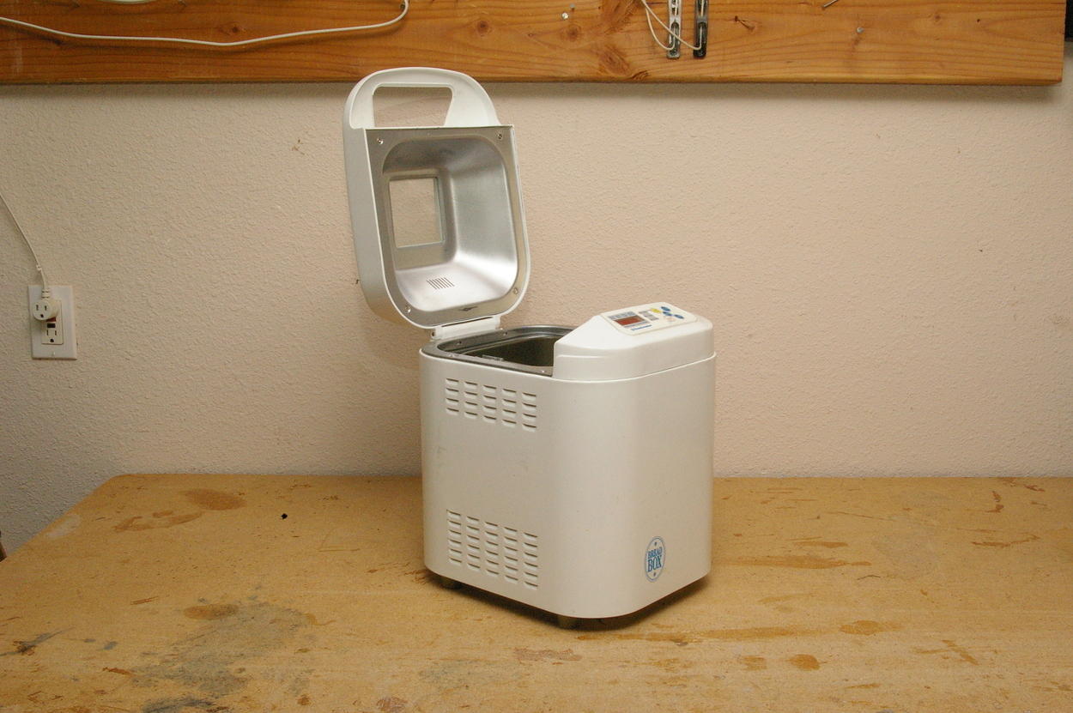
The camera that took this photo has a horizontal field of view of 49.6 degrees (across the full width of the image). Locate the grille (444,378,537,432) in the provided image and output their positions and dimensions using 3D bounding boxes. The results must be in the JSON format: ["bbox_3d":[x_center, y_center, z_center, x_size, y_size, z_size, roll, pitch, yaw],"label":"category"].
[{"bbox_3d":[-0.049,0.052,1.245,0.134,0.039,0.005,9,14,41],"label":"grille"}]

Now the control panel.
[{"bbox_3d":[0.120,-0.041,1.268,0.051,0.006,0.138,33,28,33],"label":"control panel"}]

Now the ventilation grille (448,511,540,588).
[{"bbox_3d":[-0.048,0.213,1.274,0.134,0.061,0.005,9,14,41],"label":"ventilation grille"}]

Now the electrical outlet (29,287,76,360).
[{"bbox_3d":[-0.750,-0.052,1.803,0.070,0.114,0.008,0,10,1],"label":"electrical outlet"}]

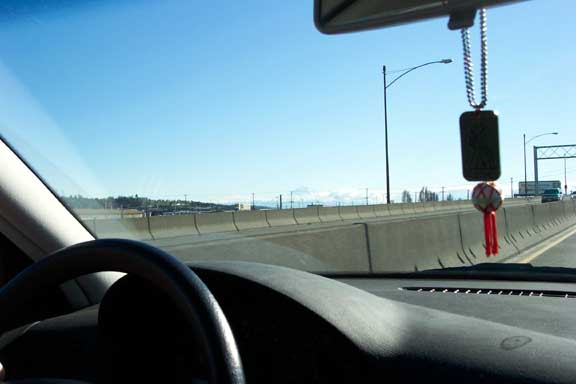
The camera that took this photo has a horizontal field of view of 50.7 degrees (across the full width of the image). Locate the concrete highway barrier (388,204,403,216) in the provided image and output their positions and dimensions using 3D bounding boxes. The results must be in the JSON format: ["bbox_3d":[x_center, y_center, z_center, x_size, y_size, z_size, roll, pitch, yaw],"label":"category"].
[{"bbox_3d":[8.848,1.391,50.360,0.600,0.840,3.050,-2,-1,31],"label":"concrete highway barrier"}]

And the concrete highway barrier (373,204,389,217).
[{"bbox_3d":[7.298,1.395,47.734,0.600,0.840,3.050,-2,-1,31],"label":"concrete highway barrier"}]

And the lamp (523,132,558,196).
[{"bbox_3d":[43.293,-4.266,103.759,5.700,11.070,0.350,-2,-1,31],"label":"lamp"}]

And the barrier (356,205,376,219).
[{"bbox_3d":[5.747,1.398,45.107,0.600,0.840,3.050,-2,-1,31],"label":"barrier"}]

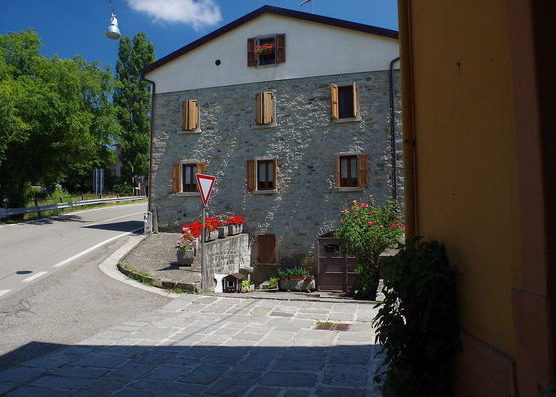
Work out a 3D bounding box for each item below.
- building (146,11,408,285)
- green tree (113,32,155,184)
[{"bbox_3d":[0.804,-1.811,22.569,11.832,11.727,10.000,-2,-6,16],"label":"building"},{"bbox_3d":[-15.761,-9.468,50.000,4.500,17.695,4.500,0,-6,0],"label":"green tree"}]

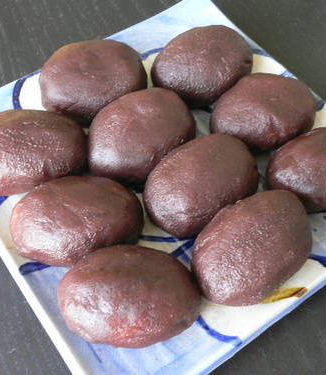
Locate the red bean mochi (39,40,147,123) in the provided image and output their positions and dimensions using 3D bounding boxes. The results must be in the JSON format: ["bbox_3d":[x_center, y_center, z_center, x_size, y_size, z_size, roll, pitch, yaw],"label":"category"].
[{"bbox_3d":[-0.042,-0.066,0.307,0.066,0.034,0.059,-17,62,-11],"label":"red bean mochi"}]

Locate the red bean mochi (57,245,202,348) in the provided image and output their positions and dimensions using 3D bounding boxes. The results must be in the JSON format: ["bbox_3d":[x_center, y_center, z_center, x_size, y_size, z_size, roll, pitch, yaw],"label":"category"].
[{"bbox_3d":[-0.016,0.051,0.239,0.069,0.034,0.050,0,60,-1],"label":"red bean mochi"}]

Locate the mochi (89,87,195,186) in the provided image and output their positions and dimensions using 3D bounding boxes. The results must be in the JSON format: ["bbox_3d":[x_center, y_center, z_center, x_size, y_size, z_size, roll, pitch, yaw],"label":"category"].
[{"bbox_3d":[-0.012,-0.030,0.286,0.055,0.035,0.068,38,66,19],"label":"mochi"}]

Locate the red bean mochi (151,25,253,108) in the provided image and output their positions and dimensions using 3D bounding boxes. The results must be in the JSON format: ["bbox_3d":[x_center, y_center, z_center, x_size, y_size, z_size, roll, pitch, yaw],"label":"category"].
[{"bbox_3d":[0.025,-0.077,0.315,0.069,0.034,0.054,-32,65,-18],"label":"red bean mochi"}]

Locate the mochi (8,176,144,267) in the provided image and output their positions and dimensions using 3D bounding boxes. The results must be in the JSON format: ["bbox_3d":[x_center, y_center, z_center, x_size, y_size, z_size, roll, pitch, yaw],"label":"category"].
[{"bbox_3d":[-0.043,0.017,0.259,0.069,0.033,0.051,-2,60,-3],"label":"mochi"}]

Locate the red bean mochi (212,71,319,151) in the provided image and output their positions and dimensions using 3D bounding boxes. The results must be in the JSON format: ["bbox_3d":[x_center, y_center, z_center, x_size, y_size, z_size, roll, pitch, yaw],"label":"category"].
[{"bbox_3d":[0.060,-0.045,0.298,0.066,0.033,0.049,-18,62,-11],"label":"red bean mochi"}]

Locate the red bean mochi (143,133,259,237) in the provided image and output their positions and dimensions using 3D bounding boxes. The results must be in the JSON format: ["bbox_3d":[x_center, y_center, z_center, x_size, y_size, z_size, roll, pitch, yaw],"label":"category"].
[{"bbox_3d":[0.021,-0.003,0.271,0.069,0.035,0.051,-37,67,-20],"label":"red bean mochi"}]

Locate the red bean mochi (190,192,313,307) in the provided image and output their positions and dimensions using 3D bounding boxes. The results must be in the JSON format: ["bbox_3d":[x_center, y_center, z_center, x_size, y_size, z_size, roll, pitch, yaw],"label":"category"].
[{"bbox_3d":[0.045,0.029,0.253,0.070,0.035,0.049,-37,67,-20],"label":"red bean mochi"}]

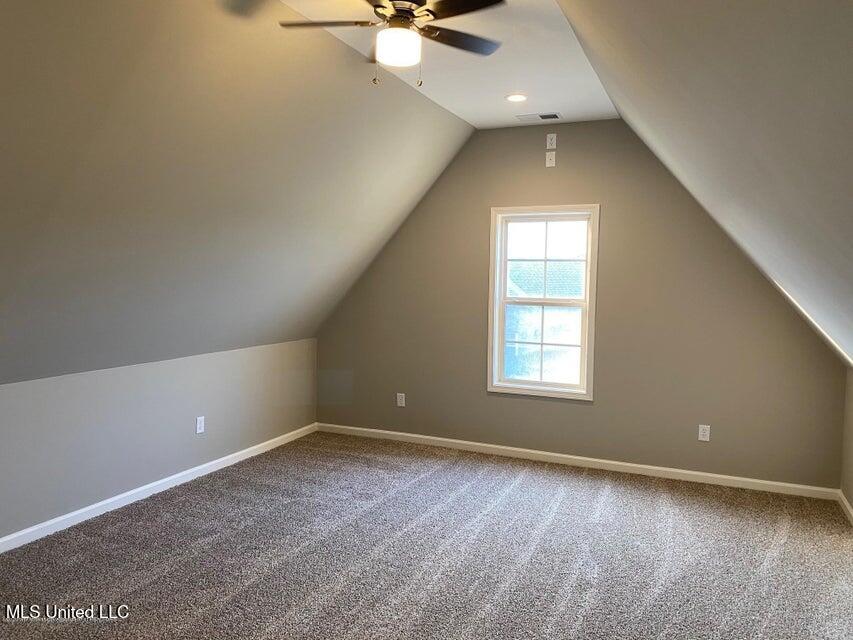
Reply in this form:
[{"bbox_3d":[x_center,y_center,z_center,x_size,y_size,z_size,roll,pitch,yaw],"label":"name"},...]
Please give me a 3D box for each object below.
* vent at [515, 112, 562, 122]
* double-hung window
[{"bbox_3d":[0.855,-1.541,4.894,0.345,0.020,0.205,3,4,23],"label":"vent"},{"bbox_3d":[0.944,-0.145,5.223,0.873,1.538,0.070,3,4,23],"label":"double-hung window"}]

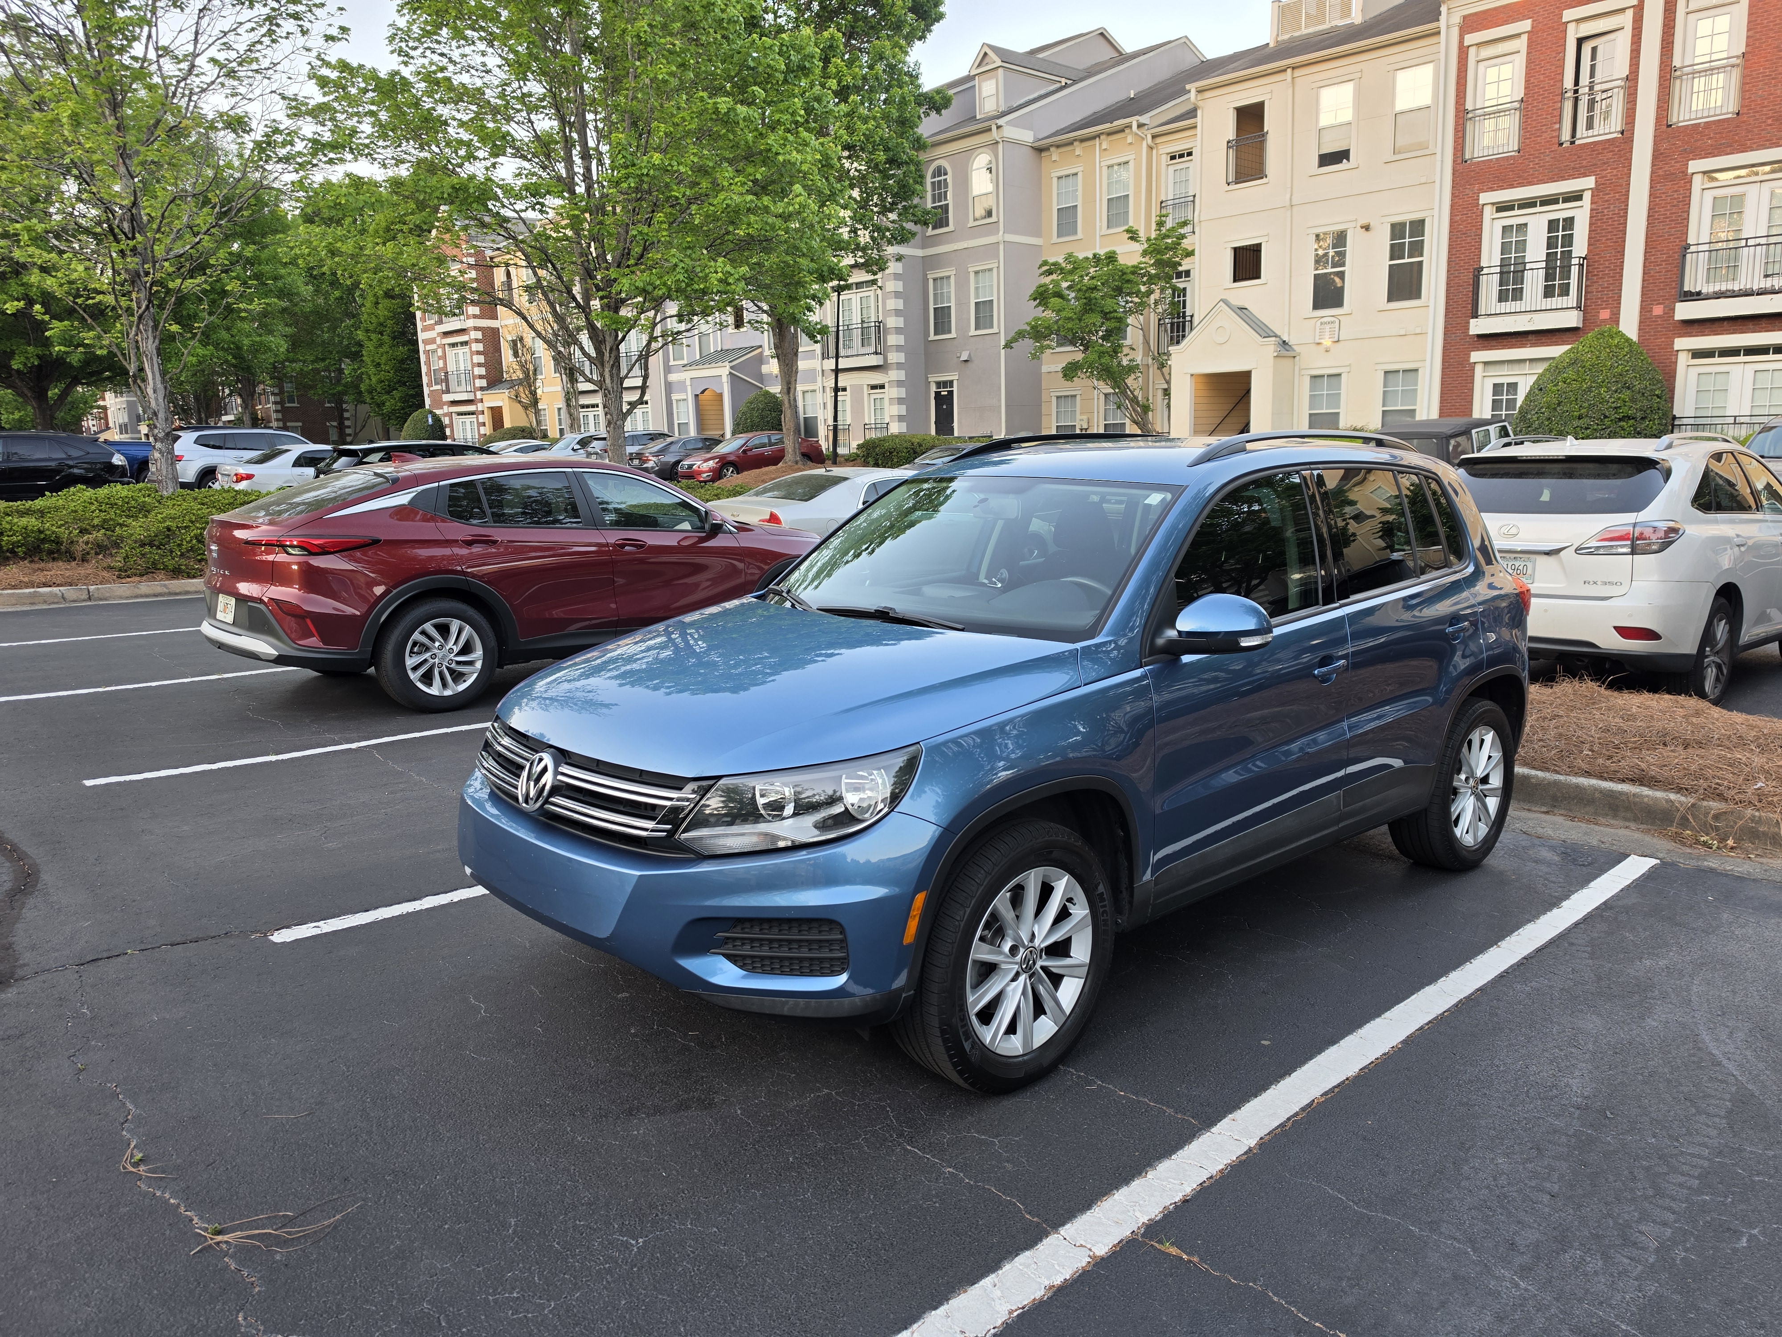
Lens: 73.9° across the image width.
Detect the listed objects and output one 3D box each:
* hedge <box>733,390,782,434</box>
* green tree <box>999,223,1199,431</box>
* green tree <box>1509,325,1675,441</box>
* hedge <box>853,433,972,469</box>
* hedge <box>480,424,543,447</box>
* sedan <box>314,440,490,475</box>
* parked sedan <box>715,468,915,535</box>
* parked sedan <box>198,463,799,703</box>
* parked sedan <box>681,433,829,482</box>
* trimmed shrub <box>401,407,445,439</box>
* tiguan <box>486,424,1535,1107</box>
[{"bbox_3d":[-4.570,-8.460,42.200,2.150,2.900,2.150,-12,15,-43],"label":"hedge"},{"bbox_3d":[5.610,-8.510,31.900,4.500,6.500,4.900,-2,11,0],"label":"green tree"},{"bbox_3d":[13.670,-5.120,23.050,2.650,3.100,2.650,-12,15,-43],"label":"green tree"},{"bbox_3d":[0.870,-6.680,36.200,1.700,1.150,4.200,-12,15,-43],"label":"hedge"},{"bbox_3d":[-15.770,-9.090,48.950,2.300,1.900,2.700,-12,15,-43],"label":"hedge"},{"bbox_3d":[-8.470,-3.620,23.200,4.500,1.560,1.860,-11,14,-40],"label":"sedan"},{"bbox_3d":[-0.060,-1.900,15.750,4.860,1.460,1.840,-10,13,-40],"label":"parked sedan"},{"bbox_3d":[-2.421,-0.763,8.824,4.630,1.560,1.900,-9,13,-43],"label":"parked sedan"},{"bbox_3d":[-4.190,-6.380,35.810,4.860,1.470,1.850,-14,15,-42],"label":"parked sedan"},{"bbox_3d":[-22.500,-10.940,56.850,2.200,3.000,2.200,-12,15,-43],"label":"trimmed shrub"},{"bbox_3d":[0.788,-0.019,4.415,4.430,1.700,1.920,-8,12,-41],"label":"tiguan"}]

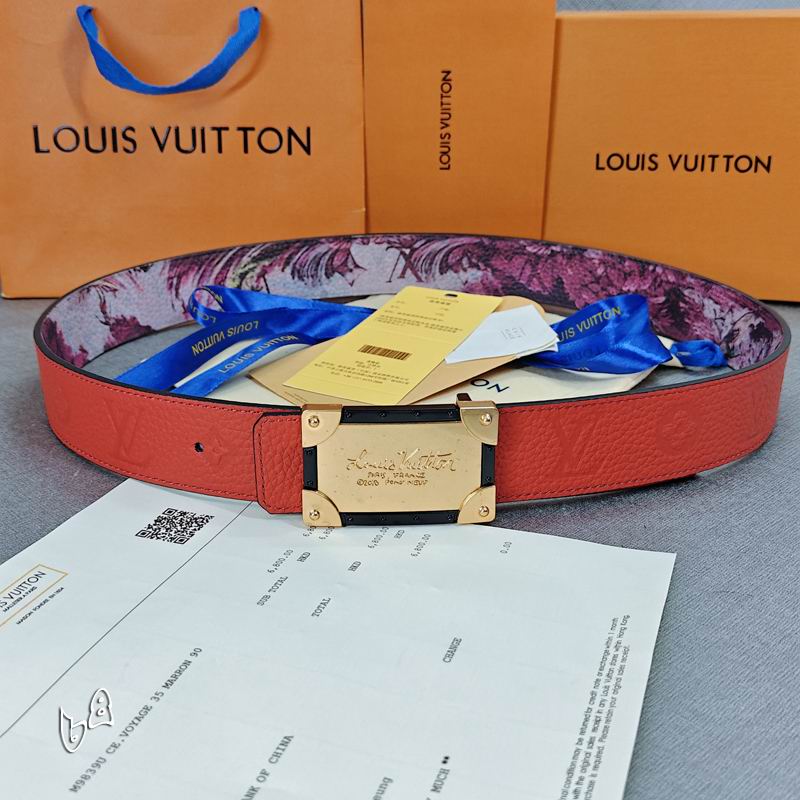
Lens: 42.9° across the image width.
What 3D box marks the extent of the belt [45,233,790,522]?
[{"bbox_3d":[0.004,-0.032,0.493,0.338,0.043,0.309,0,21,0],"label":"belt"}]

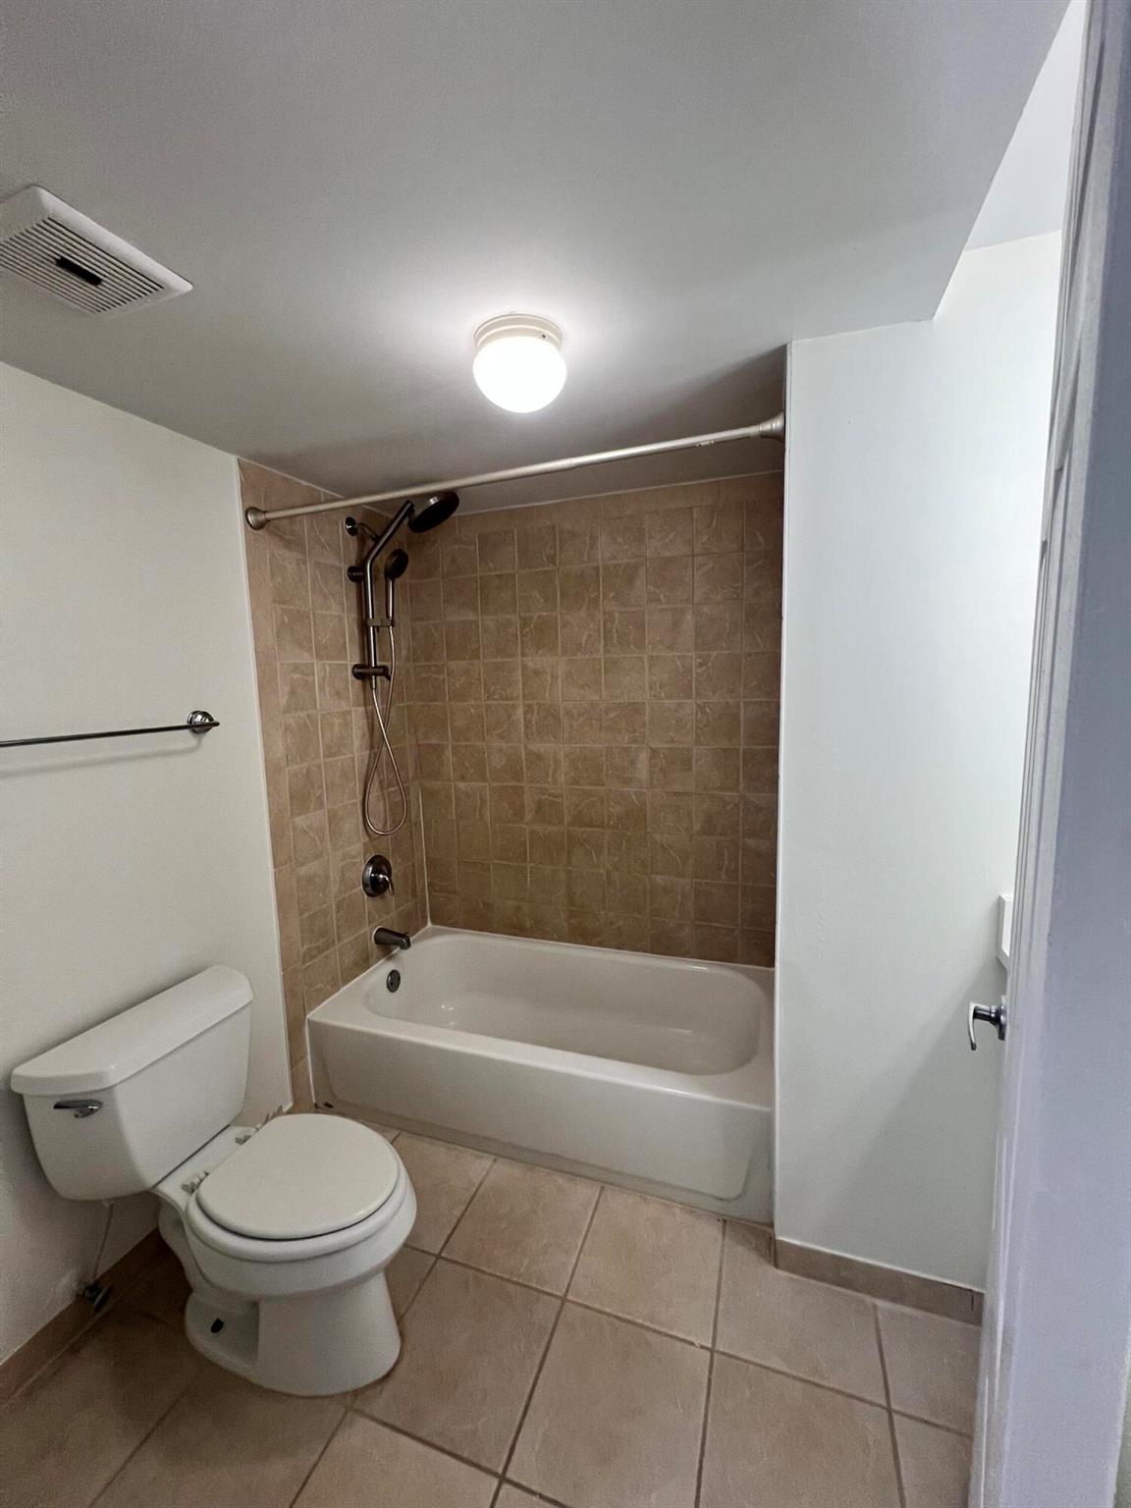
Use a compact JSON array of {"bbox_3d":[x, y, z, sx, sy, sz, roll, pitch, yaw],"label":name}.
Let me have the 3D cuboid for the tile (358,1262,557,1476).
[{"bbox_3d":[-0.215,1.305,1.234,0.333,0.010,0.325,1,7,19],"label":"tile"}]

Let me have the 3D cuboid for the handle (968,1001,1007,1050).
[{"bbox_3d":[0.611,0.399,0.819,0.050,0.060,0.129,3,8,35],"label":"handle"}]

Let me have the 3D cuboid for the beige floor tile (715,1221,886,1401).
[{"bbox_3d":[0.532,1.275,1.322,0.333,0.010,0.328,1,7,19],"label":"beige floor tile"}]

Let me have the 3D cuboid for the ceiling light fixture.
[{"bbox_3d":[-0.090,-0.758,1.128,0.180,0.130,0.180,-2,6,0],"label":"ceiling light fixture"}]

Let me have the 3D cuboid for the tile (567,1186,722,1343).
[{"bbox_3d":[0.212,1.272,1.433,0.333,0.010,0.328,1,7,19],"label":"tile"}]

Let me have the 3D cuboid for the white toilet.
[{"bbox_3d":[-0.686,0.959,1.278,0.768,0.695,0.475,1,7,19],"label":"white toilet"}]

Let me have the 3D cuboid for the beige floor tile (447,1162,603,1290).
[{"bbox_3d":[-0.107,1.268,1.544,0.333,0.010,0.328,1,7,19],"label":"beige floor tile"}]

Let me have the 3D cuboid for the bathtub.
[{"bbox_3d":[-0.045,1.030,2.063,1.508,0.347,0.755,1,7,19],"label":"bathtub"}]

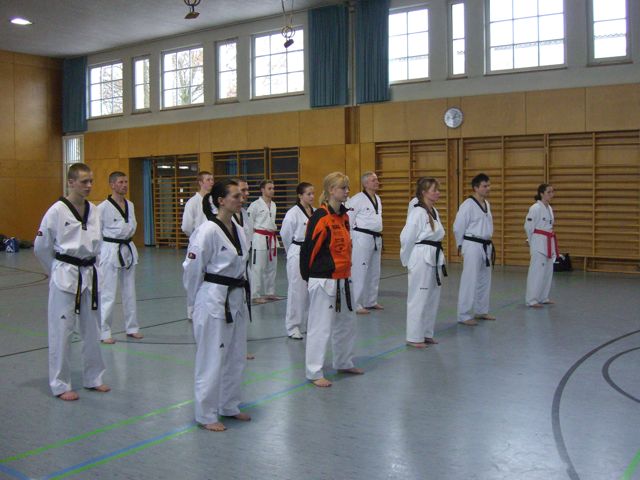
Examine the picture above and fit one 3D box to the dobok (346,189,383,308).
[{"bbox_3d":[0.593,0.134,9.105,0.340,1.530,0.490,2,5,36],"label":"dobok"}]

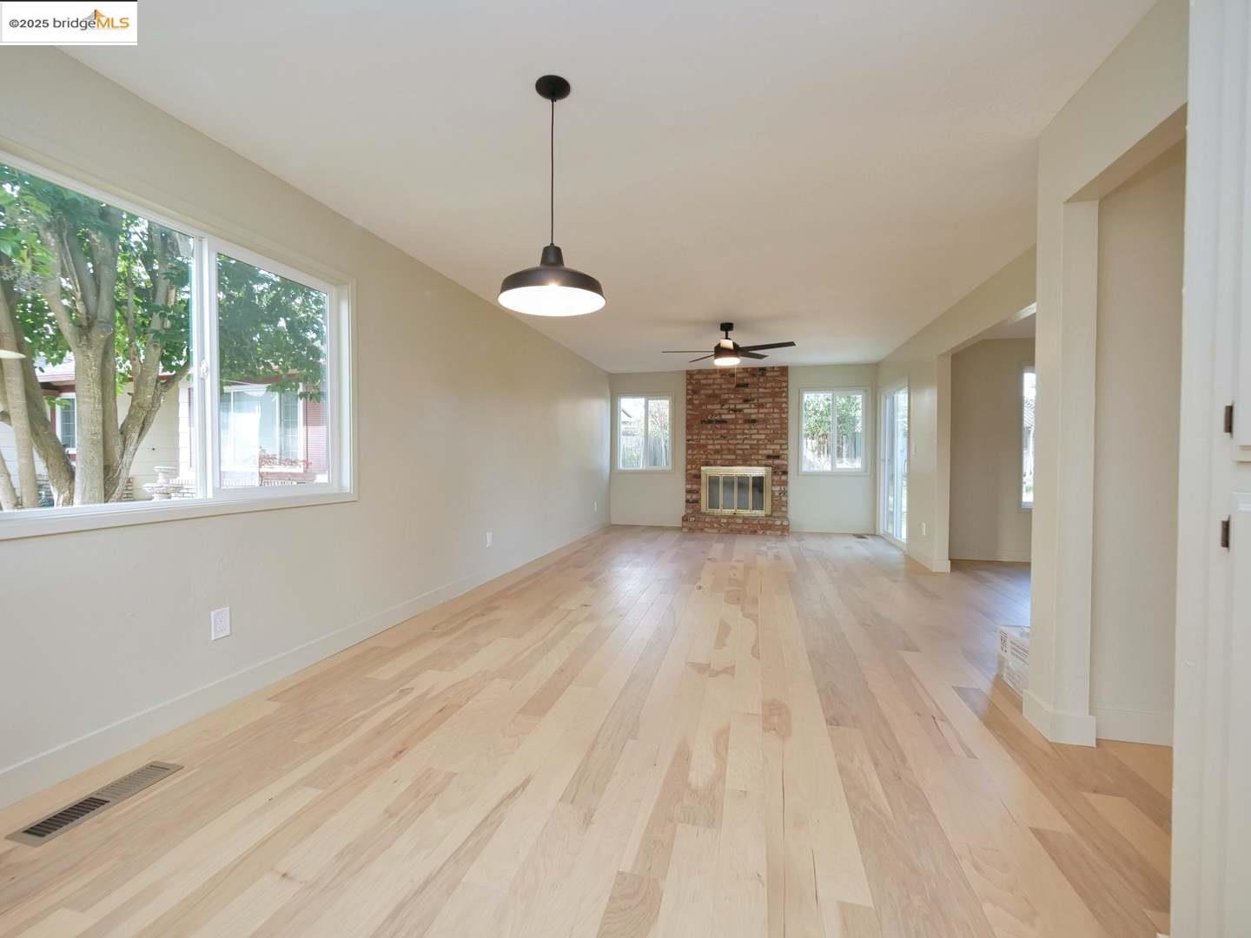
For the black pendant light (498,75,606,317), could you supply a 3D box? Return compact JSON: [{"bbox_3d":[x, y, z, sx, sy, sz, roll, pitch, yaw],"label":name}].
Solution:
[{"bbox_3d":[-0.264,-1.001,1.845,0.390,0.775,0.390,0,1,0],"label":"black pendant light"}]

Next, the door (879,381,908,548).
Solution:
[{"bbox_3d":[3.409,-0.057,6.378,0.100,1.990,1.450,1,1,14],"label":"door"}]

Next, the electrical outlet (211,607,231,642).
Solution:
[{"bbox_3d":[-1.759,0.677,2.206,0.010,0.124,0.077,1,1,14],"label":"electrical outlet"}]

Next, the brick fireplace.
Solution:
[{"bbox_3d":[1.606,-0.295,7.377,1.520,2.430,0.600,1,1,14],"label":"brick fireplace"}]

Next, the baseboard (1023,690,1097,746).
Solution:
[{"bbox_3d":[1.737,0.999,2.033,0.147,0.102,0.215,1,1,14],"label":"baseboard"}]

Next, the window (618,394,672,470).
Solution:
[{"bbox_3d":[0.305,-0.572,8.031,0.890,1.210,0.100,1,1,14],"label":"window"}]

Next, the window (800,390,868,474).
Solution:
[{"bbox_3d":[3.004,-0.543,7.346,0.900,1.210,0.100,1,1,14],"label":"window"}]

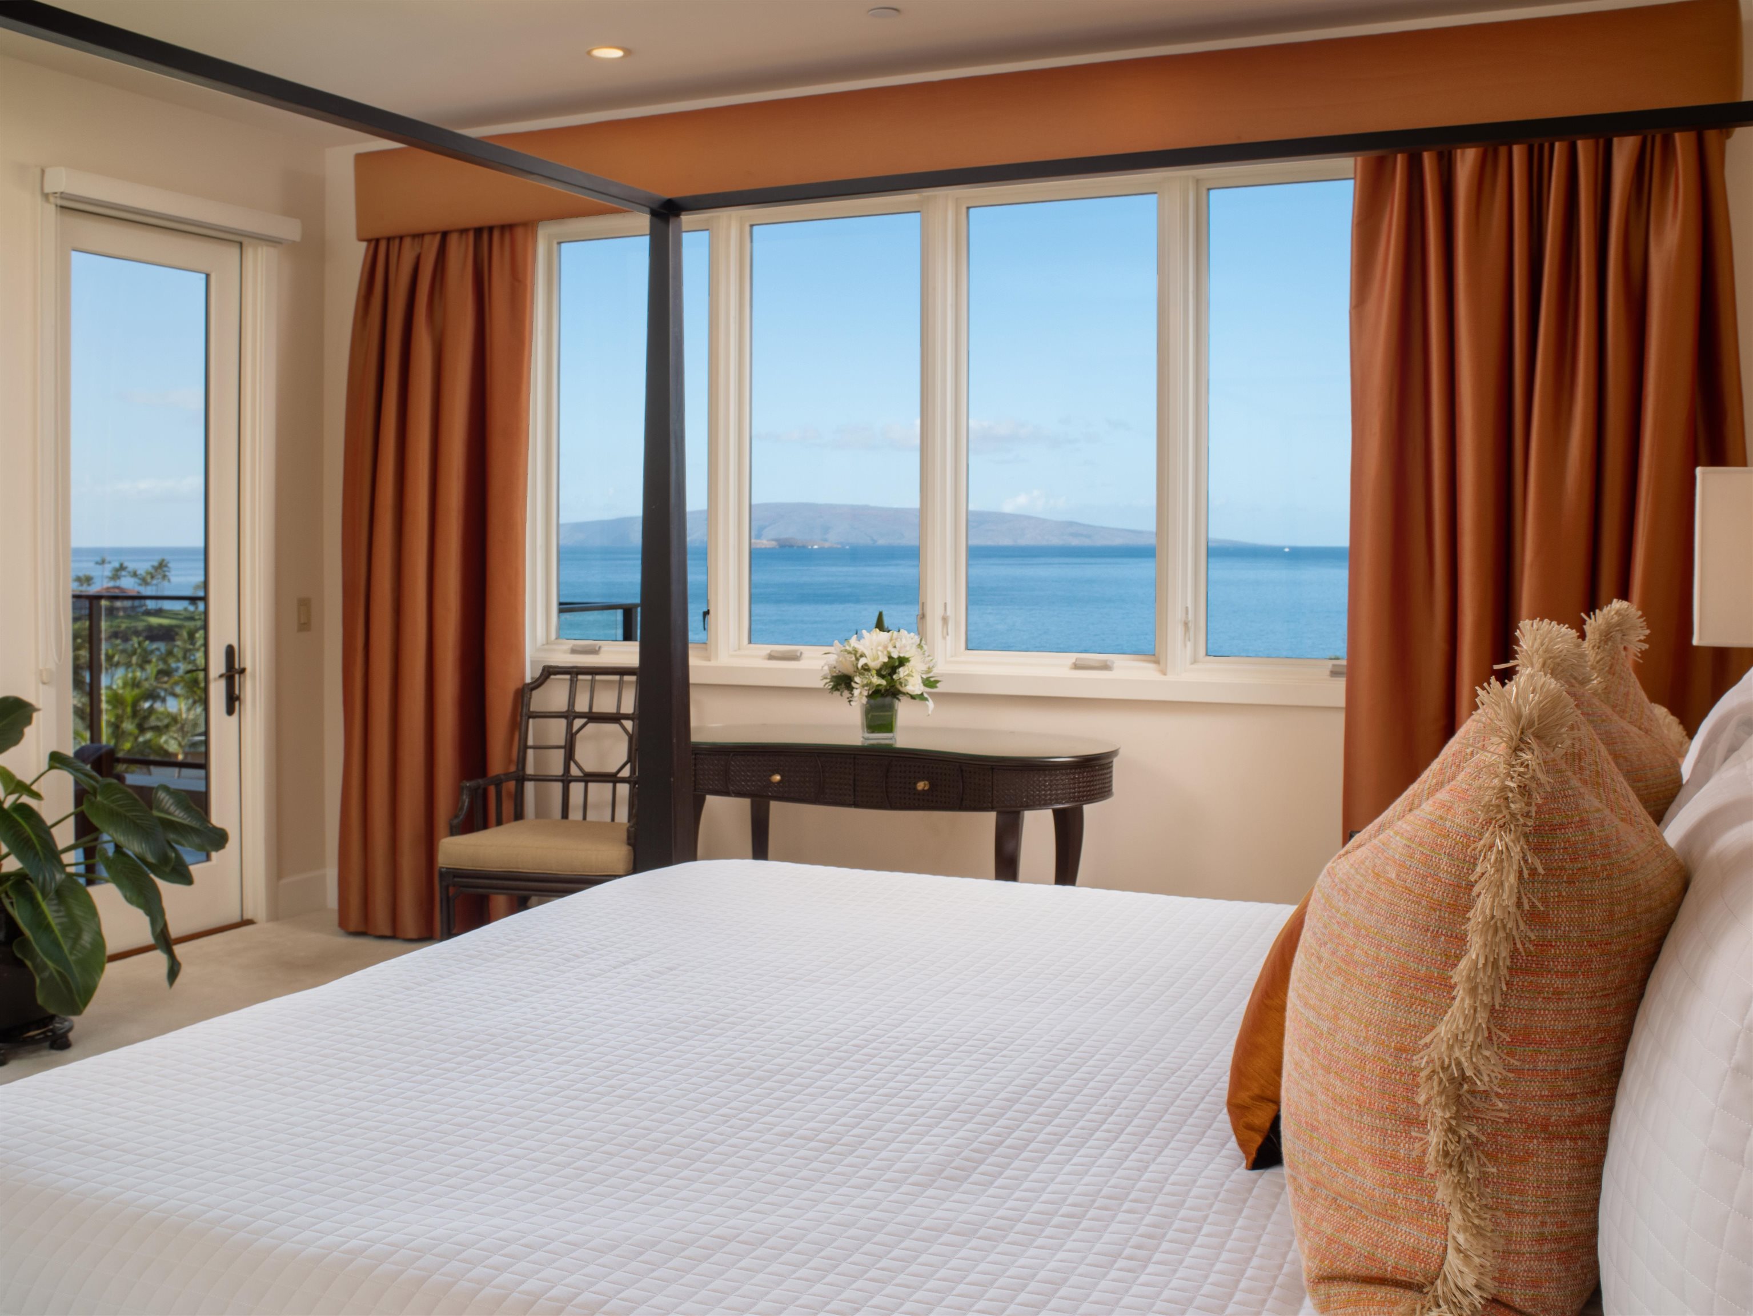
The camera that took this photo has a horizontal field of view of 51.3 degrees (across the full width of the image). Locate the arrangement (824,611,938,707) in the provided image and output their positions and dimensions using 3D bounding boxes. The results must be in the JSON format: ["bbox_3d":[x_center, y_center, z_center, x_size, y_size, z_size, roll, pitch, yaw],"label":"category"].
[{"bbox_3d":[0.012,0.004,5.211,0.309,0.274,0.284,1,2,24],"label":"arrangement"}]

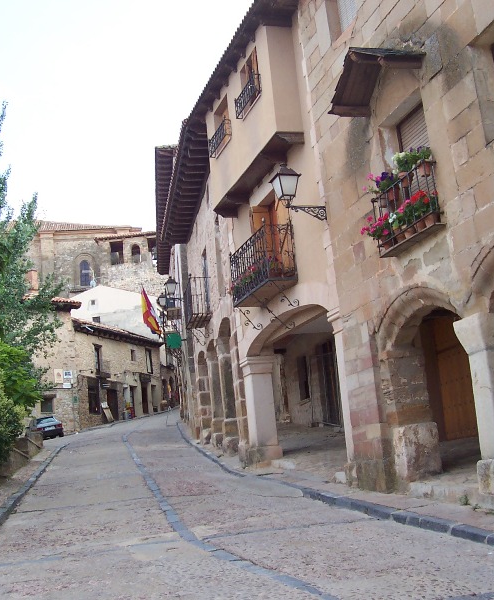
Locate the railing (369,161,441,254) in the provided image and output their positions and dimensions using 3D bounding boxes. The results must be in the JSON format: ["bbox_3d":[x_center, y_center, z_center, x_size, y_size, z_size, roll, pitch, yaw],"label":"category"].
[{"bbox_3d":[2.401,-1.308,12.628,0.246,0.949,1.731,-1,-12,-17],"label":"railing"}]

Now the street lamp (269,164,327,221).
[{"bbox_3d":[0.992,-2.008,15.904,0.988,1.081,0.448,-1,-12,-17],"label":"street lamp"}]

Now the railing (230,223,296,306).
[{"bbox_3d":[0.349,-0.717,18.622,0.677,1.239,2.565,-1,-12,-17],"label":"railing"}]

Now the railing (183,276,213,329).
[{"bbox_3d":[-1.470,0.092,26.070,0.631,1.180,1.850,-3,-12,-11],"label":"railing"}]

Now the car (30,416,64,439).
[{"bbox_3d":[-12.347,7.718,50.947,1.680,1.390,4.200,-6,-10,-27],"label":"car"}]

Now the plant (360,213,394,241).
[{"bbox_3d":[2.033,-1.146,13.421,0.380,0.440,0.420,-1,-12,-17],"label":"plant"}]

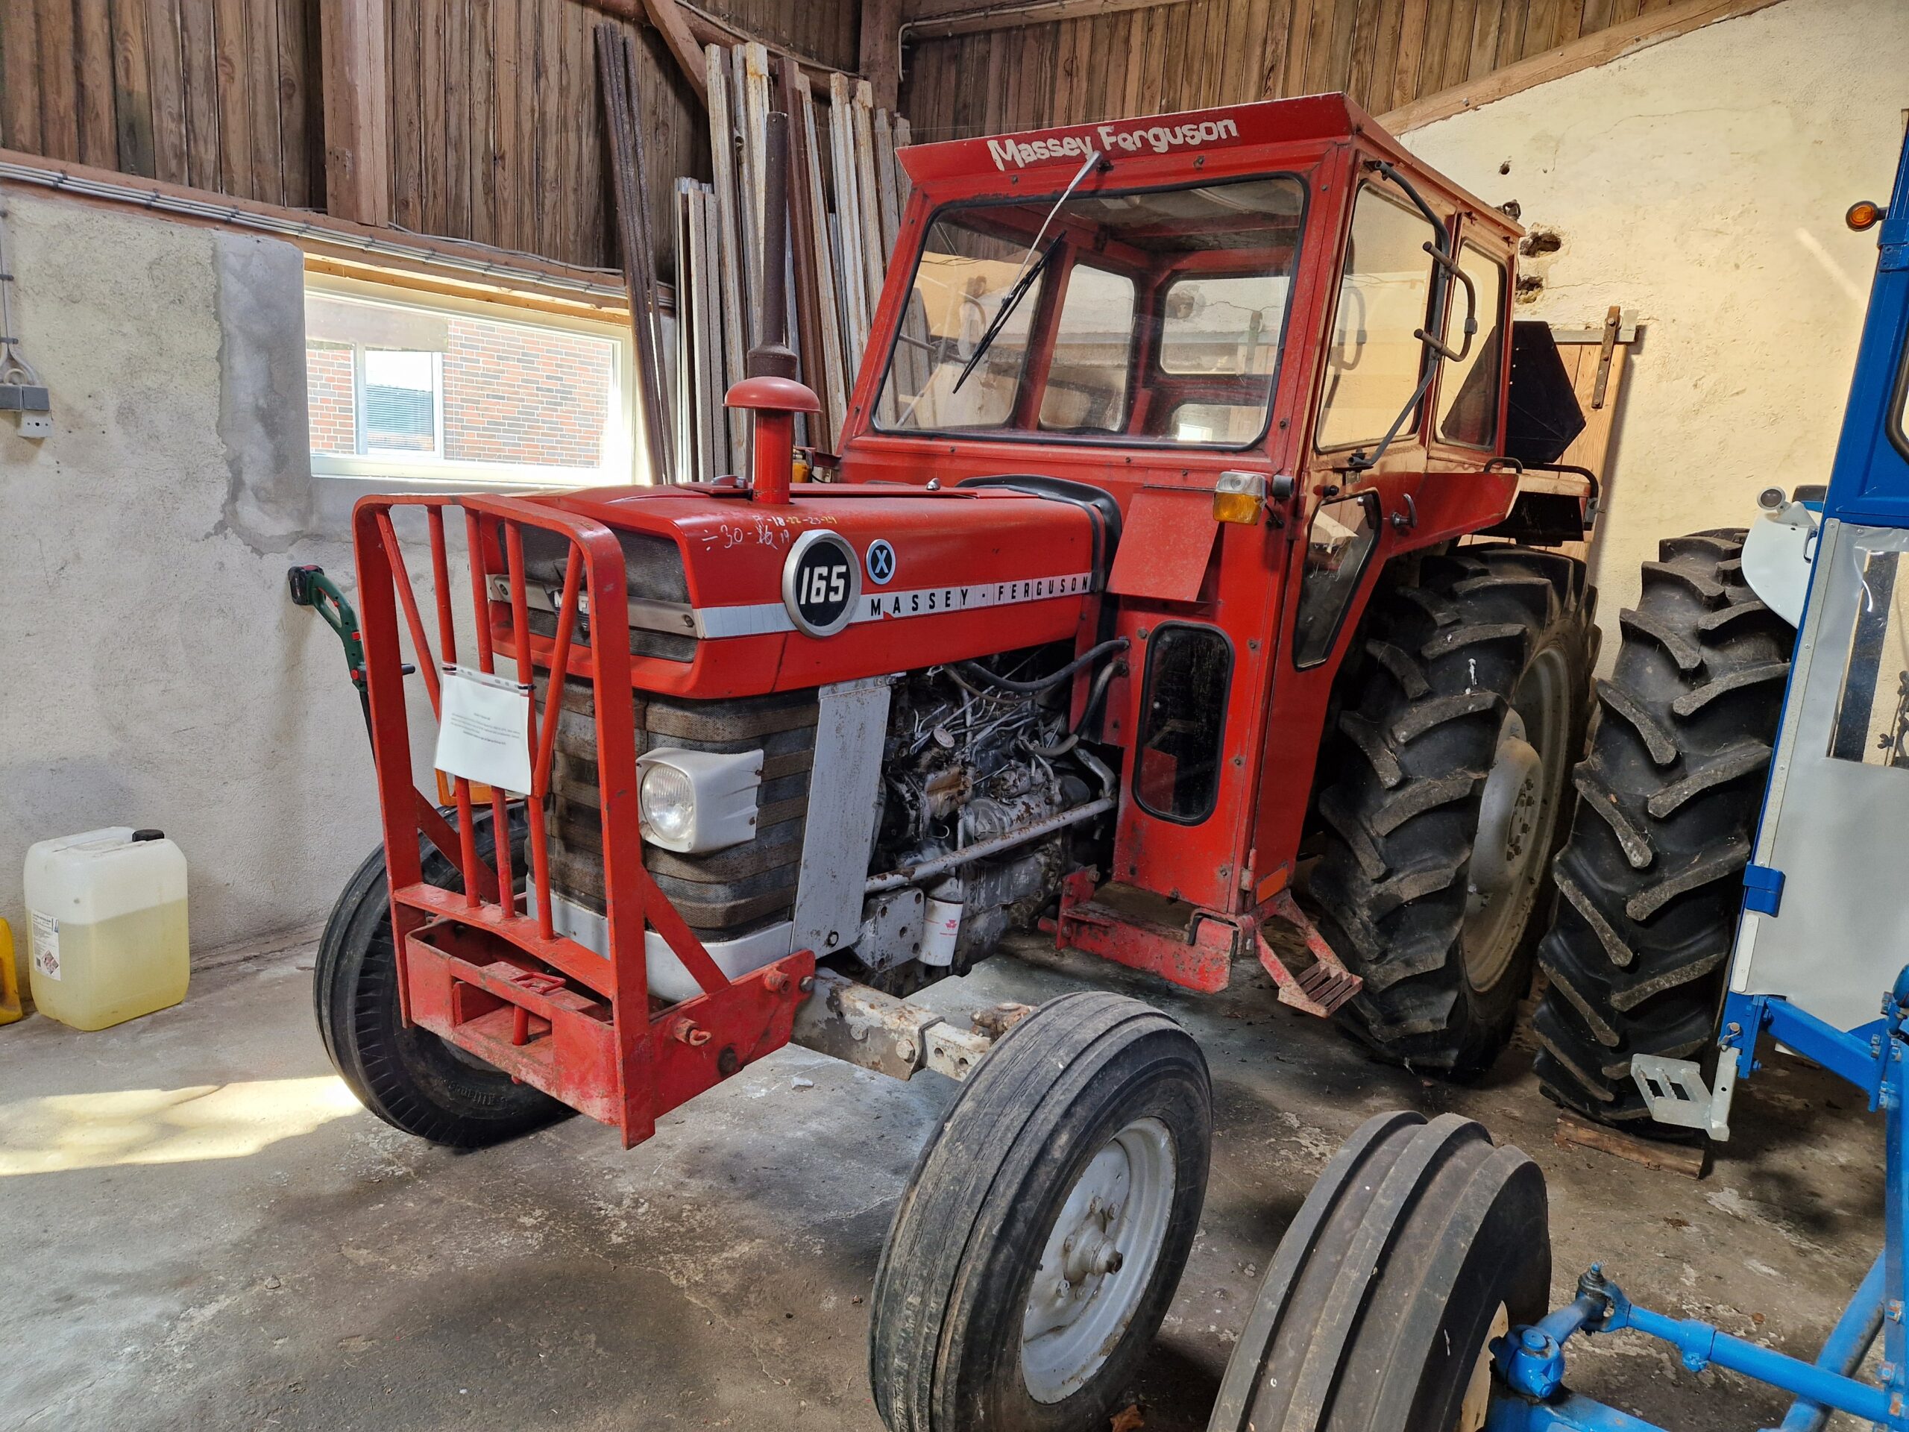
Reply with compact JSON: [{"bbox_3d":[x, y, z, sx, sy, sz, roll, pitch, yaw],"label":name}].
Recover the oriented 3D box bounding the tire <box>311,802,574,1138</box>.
[{"bbox_3d":[-1.026,0.567,2.881,0.210,0.780,0.780,13,14,38],"label":"tire"}]

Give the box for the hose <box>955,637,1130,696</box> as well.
[{"bbox_3d":[0.184,-0.092,2.606,0.090,0.115,0.510,12,14,38],"label":"hose"}]

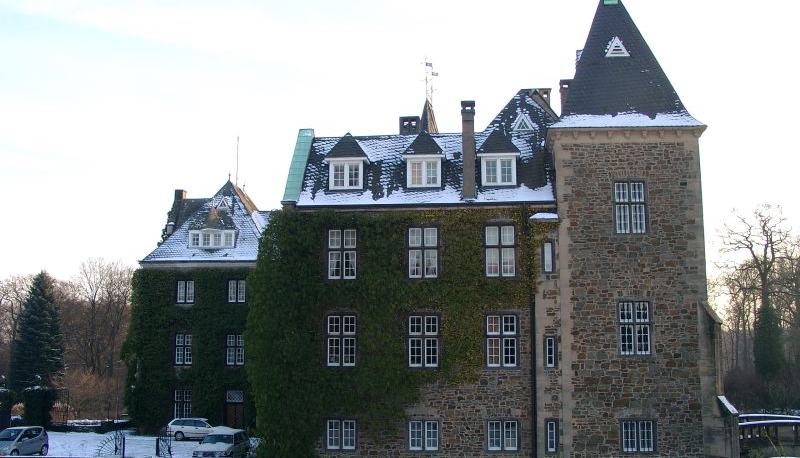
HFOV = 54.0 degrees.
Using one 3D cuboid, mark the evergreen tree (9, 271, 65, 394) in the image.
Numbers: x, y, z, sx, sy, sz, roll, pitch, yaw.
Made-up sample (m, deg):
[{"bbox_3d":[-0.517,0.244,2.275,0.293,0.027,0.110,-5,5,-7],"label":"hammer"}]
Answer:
[{"bbox_3d":[-29.020,9.125,62.955,4.942,11.996,4.942,4,-10,-24],"label":"evergreen tree"}]

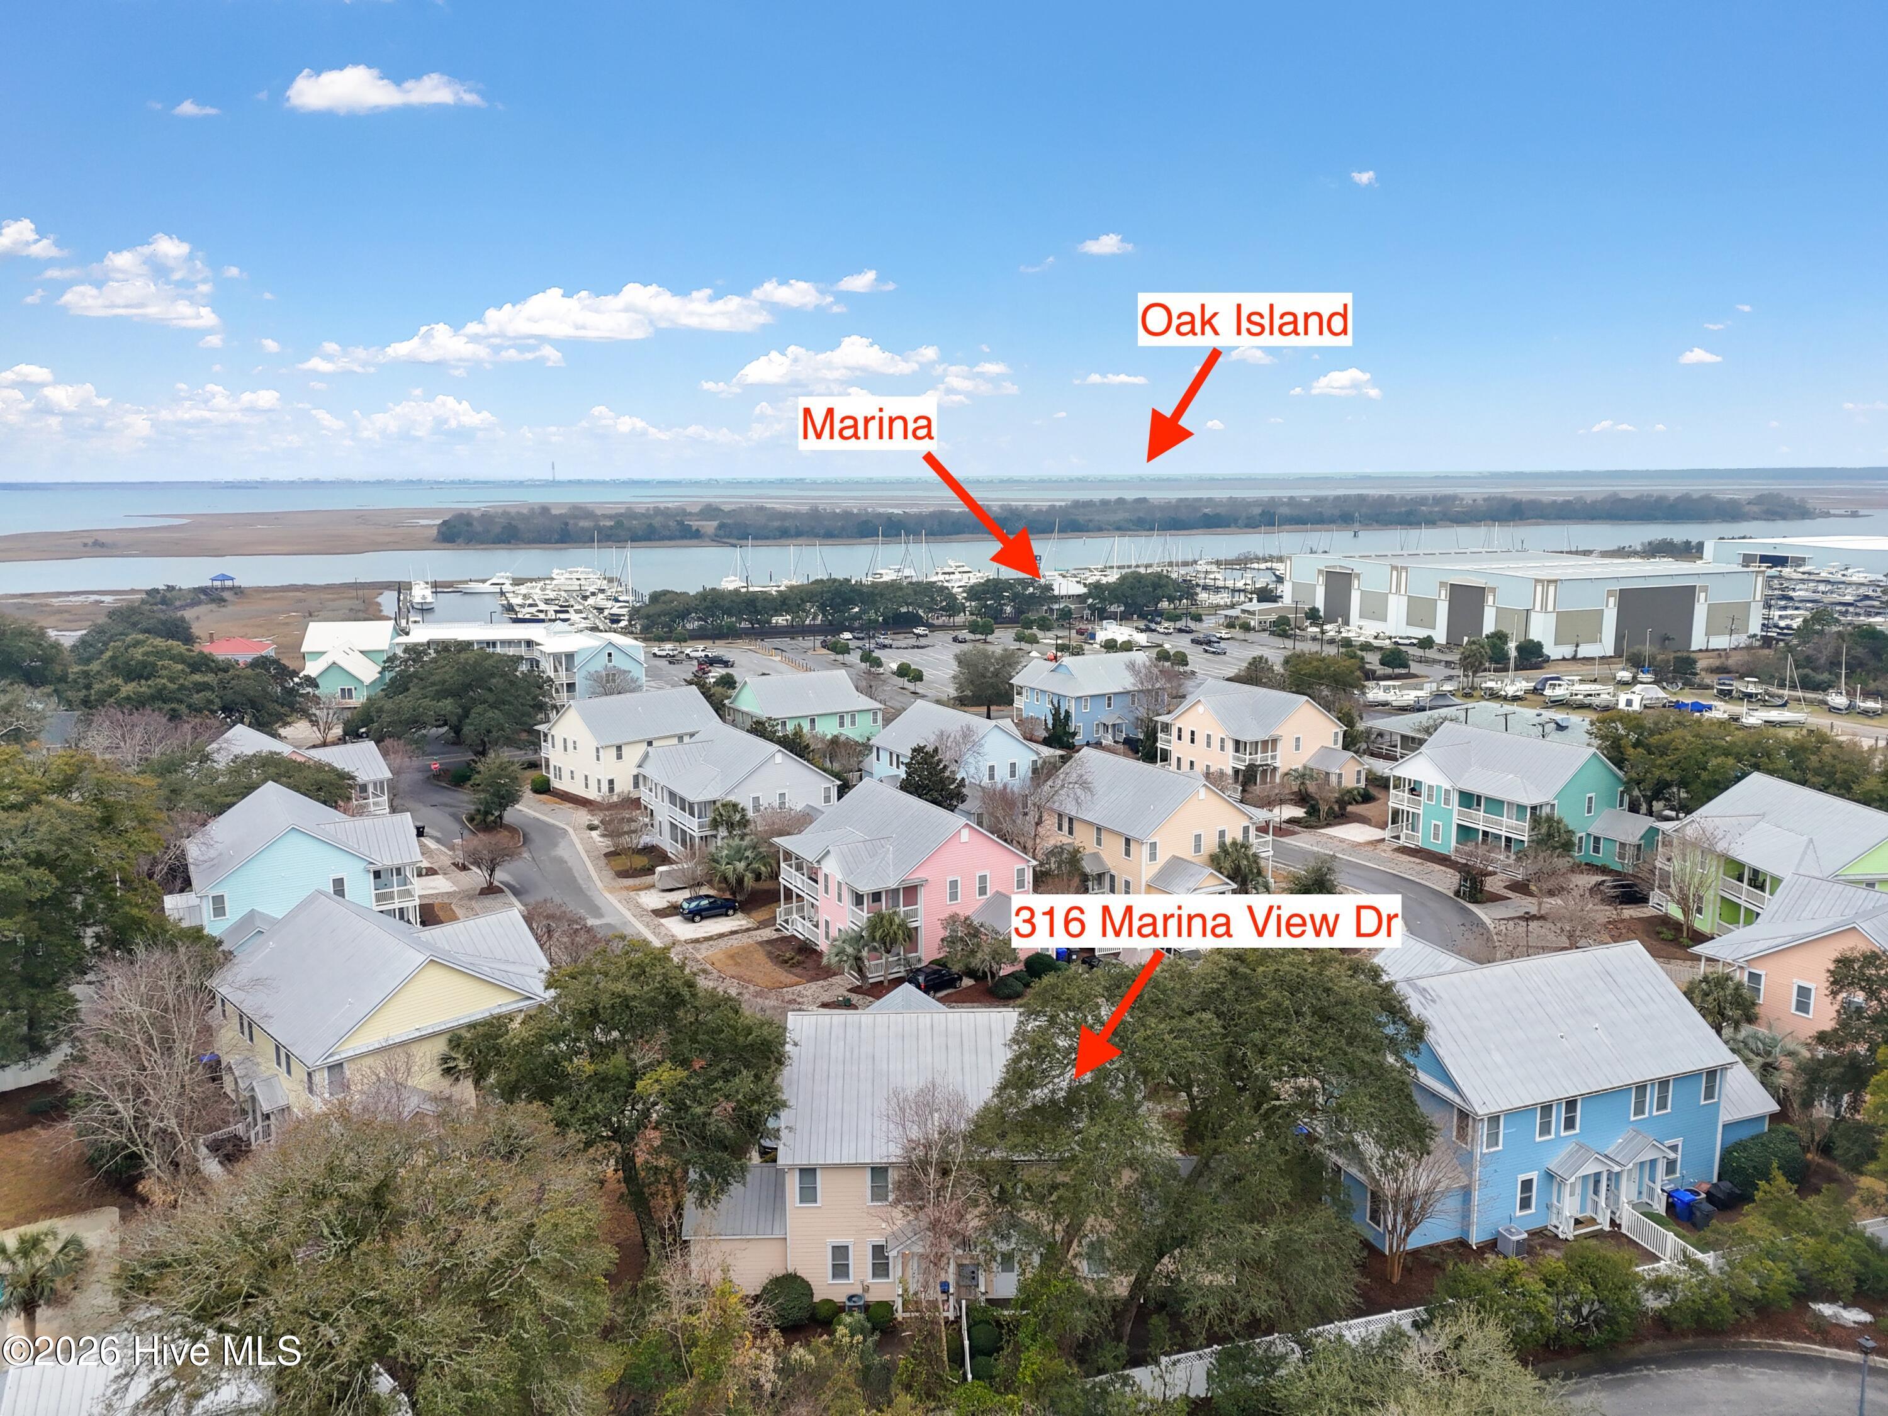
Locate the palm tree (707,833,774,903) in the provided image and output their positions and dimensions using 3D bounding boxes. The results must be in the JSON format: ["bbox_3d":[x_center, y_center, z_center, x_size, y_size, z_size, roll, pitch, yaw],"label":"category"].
[{"bbox_3d":[-16.096,12.541,102.969,5.000,5.300,5.000,0,10,0],"label":"palm tree"}]

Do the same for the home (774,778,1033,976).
[{"bbox_3d":[-2.658,11.551,92.052,13.800,9.700,17.800,-6,12,-29],"label":"home"}]

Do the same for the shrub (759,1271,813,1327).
[{"bbox_3d":[-6.212,23.278,51.723,2.100,1.850,2.050,0,10,0],"label":"shrub"}]

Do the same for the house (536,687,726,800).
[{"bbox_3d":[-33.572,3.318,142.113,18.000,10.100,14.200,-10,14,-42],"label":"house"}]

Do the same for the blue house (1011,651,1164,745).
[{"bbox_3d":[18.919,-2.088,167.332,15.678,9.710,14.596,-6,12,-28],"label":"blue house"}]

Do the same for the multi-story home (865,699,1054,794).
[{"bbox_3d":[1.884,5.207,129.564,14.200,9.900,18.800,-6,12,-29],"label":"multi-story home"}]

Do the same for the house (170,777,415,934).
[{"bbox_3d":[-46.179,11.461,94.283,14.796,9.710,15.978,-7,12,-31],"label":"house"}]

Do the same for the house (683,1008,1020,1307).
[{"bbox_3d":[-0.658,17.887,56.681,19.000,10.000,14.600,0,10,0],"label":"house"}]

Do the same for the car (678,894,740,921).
[{"bbox_3d":[-17.875,14.910,100.094,4.500,1.650,1.820,-6,11,-28],"label":"car"}]

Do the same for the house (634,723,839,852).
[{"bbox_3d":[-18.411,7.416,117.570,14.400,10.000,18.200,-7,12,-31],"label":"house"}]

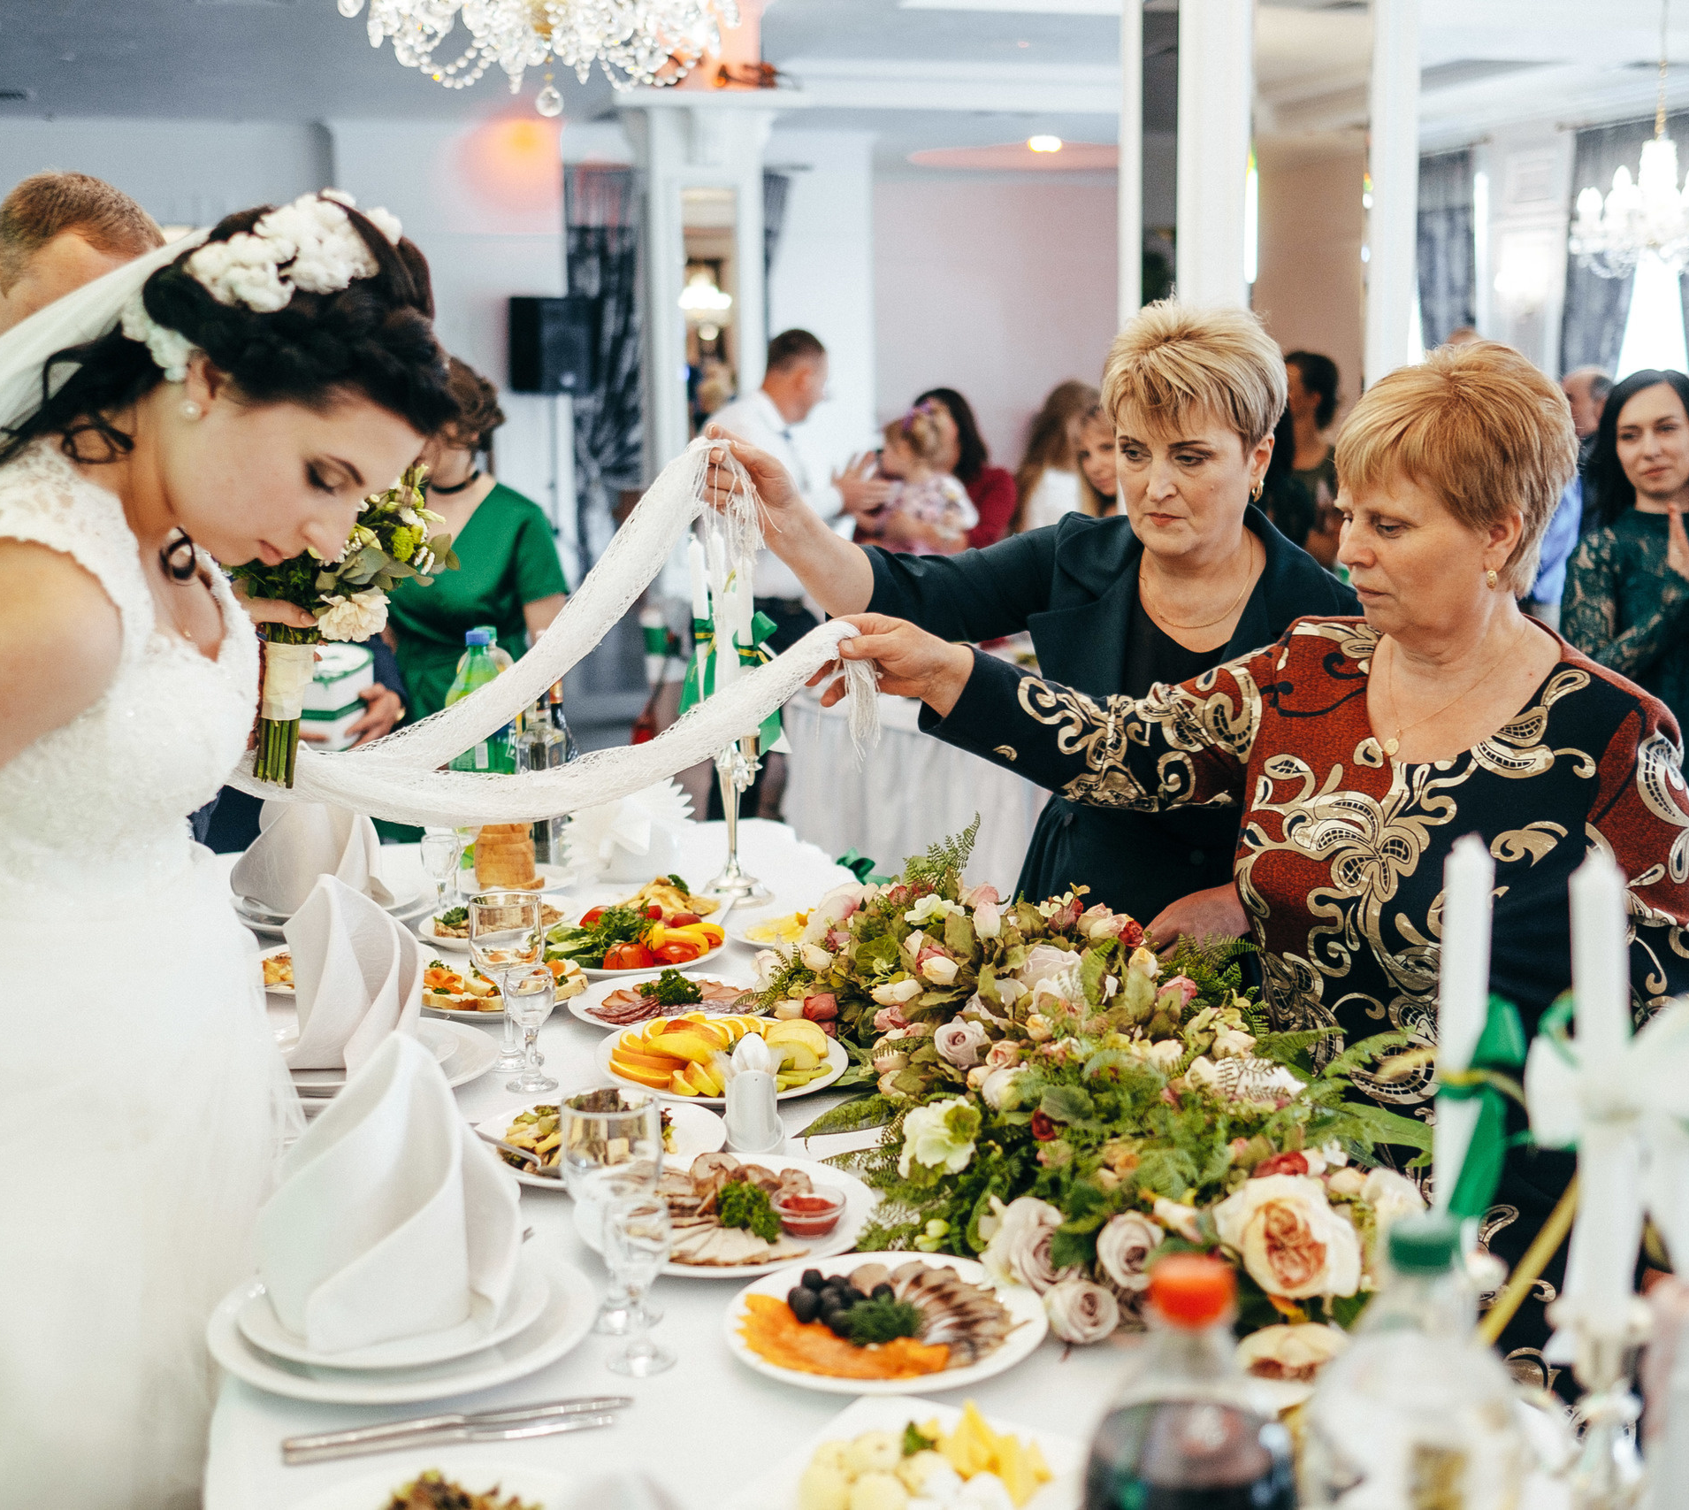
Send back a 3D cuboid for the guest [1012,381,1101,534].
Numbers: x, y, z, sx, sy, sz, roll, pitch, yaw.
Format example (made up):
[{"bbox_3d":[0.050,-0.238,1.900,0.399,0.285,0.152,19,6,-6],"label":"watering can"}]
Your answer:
[{"bbox_3d":[0.563,-0.239,5.758,0.320,1.520,0.440,-6,12,-25],"label":"guest"}]

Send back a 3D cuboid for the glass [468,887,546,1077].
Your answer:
[{"bbox_3d":[-0.353,0.240,2.317,0.079,0.177,0.079,-1,11,0],"label":"glass"}]

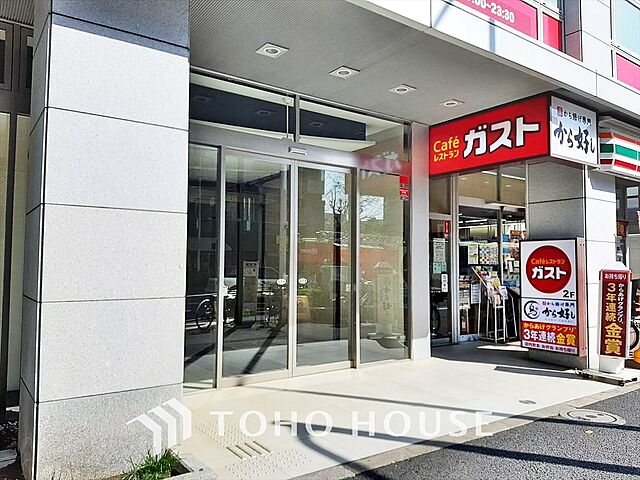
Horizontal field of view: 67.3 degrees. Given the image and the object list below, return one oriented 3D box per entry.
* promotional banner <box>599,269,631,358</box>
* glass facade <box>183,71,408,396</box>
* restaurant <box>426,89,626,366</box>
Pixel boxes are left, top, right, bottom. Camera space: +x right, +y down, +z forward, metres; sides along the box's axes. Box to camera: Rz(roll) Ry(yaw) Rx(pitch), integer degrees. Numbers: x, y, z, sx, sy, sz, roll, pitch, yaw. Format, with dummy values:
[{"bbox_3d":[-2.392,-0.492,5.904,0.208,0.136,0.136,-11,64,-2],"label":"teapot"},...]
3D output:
[{"bbox_3d":[3.660,0.917,5.974,0.090,1.080,0.360,3,-3,-44],"label":"promotional banner"},{"bbox_3d":[-0.150,-0.053,5.993,3.523,3.451,0.174,2,-3,-36],"label":"glass facade"},{"bbox_3d":[2.959,0.042,7.375,2.277,3.451,2.465,2,-3,-36],"label":"restaurant"}]

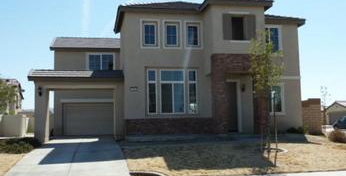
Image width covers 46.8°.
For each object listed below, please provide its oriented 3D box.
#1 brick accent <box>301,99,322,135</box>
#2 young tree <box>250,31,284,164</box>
[{"bbox_3d":[7.726,1.607,22.400,1.150,2.000,0.400,0,-6,-10],"label":"brick accent"},{"bbox_3d":[3.472,0.147,14.700,1.200,4.450,1.200,0,-6,-10],"label":"young tree"}]

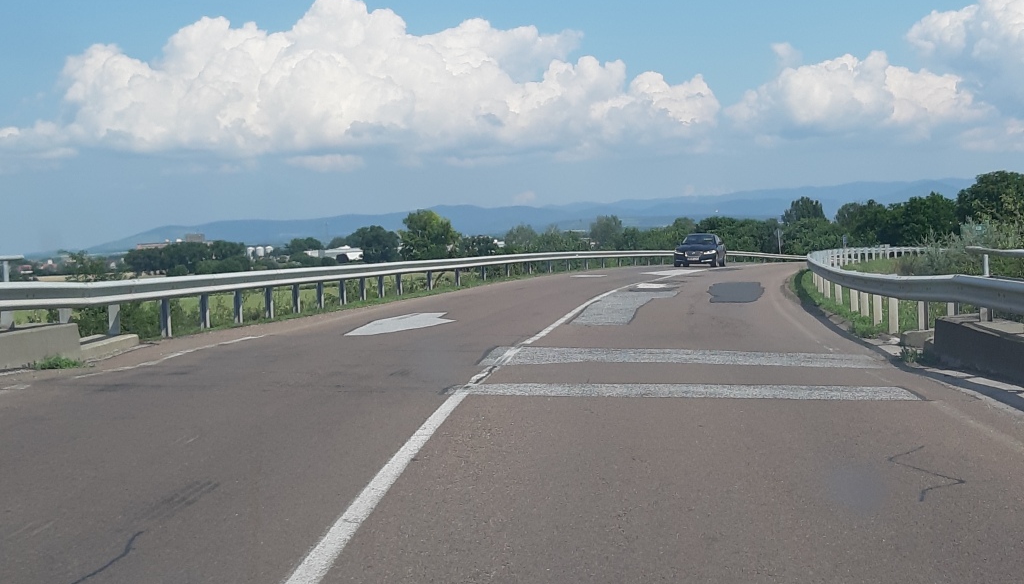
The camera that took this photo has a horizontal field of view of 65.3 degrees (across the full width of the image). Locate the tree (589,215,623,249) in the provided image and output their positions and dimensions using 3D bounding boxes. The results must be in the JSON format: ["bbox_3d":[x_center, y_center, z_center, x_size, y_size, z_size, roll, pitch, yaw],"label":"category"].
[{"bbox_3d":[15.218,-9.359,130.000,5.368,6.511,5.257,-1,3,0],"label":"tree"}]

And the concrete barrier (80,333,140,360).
[{"bbox_3d":[-5.200,0.690,9.950,0.500,0.170,1.500,-1,3,0],"label":"concrete barrier"}]

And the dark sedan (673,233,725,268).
[{"bbox_3d":[8.503,-1.860,36.000,1.920,1.460,4.950,0,4,21],"label":"dark sedan"}]

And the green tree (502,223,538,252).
[{"bbox_3d":[1.490,-8.852,140.000,6.121,5.960,5.995,-1,3,0],"label":"green tree"}]

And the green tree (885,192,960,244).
[{"bbox_3d":[41.117,-6.961,80.000,6.707,6.010,6.491,1,4,27],"label":"green tree"}]

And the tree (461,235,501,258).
[{"bbox_3d":[-6.705,-9.046,170.000,8.258,6.385,7.662,-1,3,0],"label":"tree"}]

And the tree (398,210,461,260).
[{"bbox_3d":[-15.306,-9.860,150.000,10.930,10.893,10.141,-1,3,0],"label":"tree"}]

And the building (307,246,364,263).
[{"bbox_3d":[-86.184,-17.823,390.000,27.471,8.789,22.000,-1,3,6],"label":"building"}]

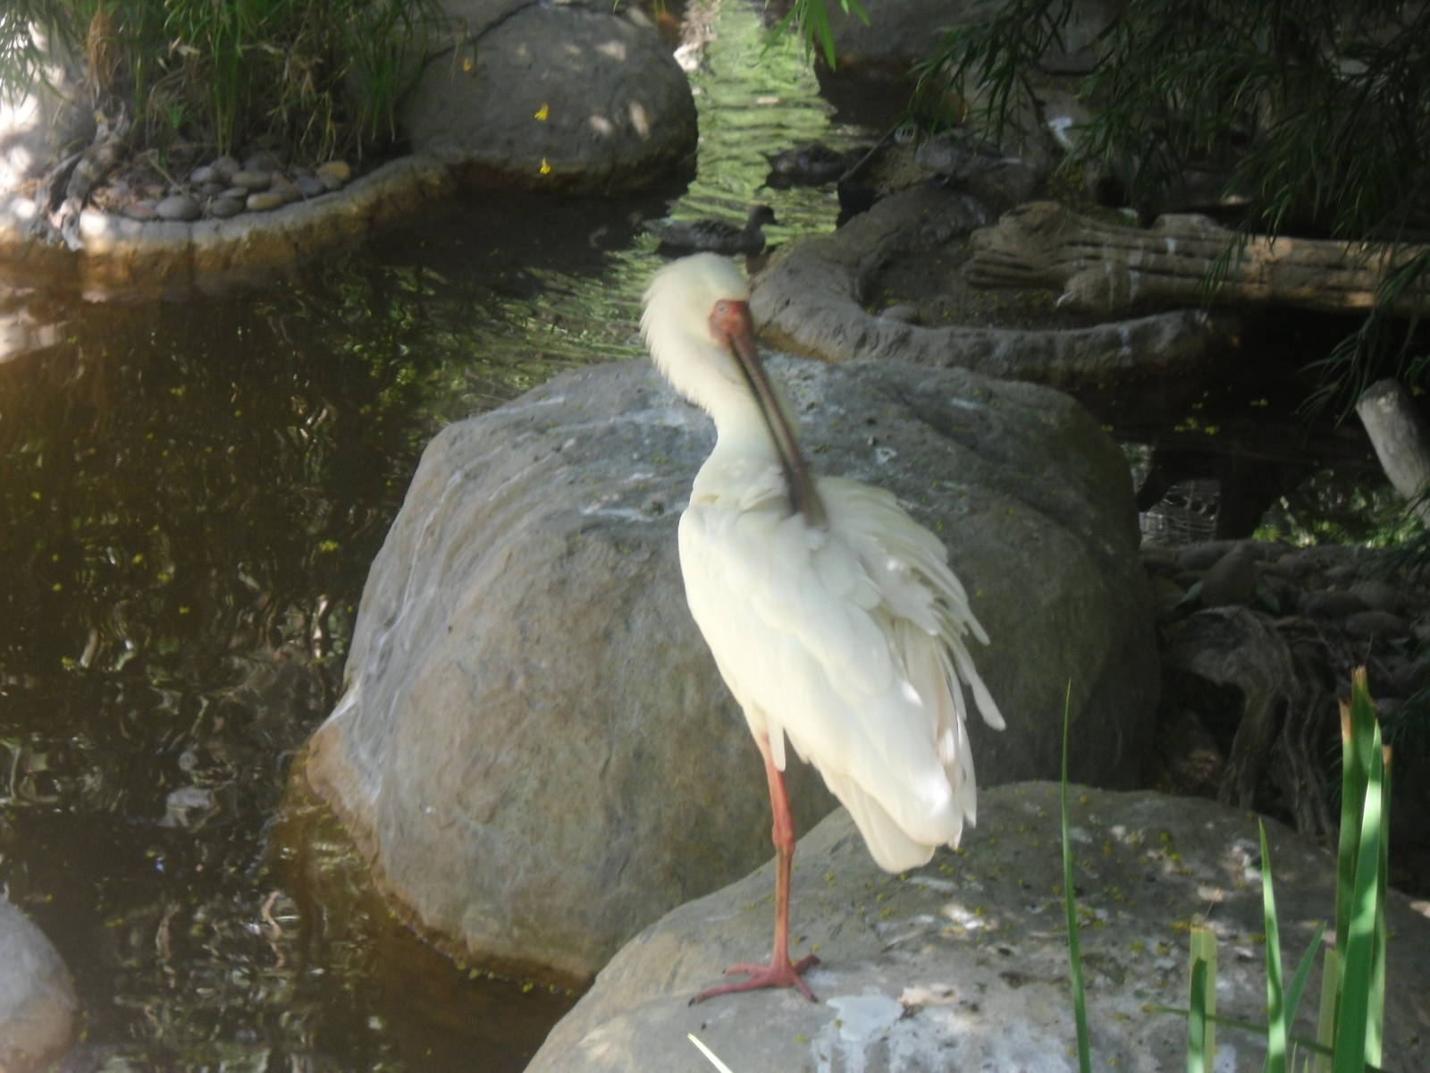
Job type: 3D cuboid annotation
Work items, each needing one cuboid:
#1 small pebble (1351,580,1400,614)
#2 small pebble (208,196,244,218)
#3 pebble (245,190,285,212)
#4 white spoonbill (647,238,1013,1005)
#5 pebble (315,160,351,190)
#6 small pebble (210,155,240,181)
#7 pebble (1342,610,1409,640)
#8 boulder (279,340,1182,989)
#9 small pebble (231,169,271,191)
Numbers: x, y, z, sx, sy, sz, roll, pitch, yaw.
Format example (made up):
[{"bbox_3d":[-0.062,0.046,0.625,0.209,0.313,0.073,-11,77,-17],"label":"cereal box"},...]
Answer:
[{"bbox_3d":[1.040,0.099,6.000,0.092,0.057,0.078,0,14,0],"label":"small pebble"},{"bbox_3d":[-1.325,-0.892,10.300,0.097,0.060,0.082,0,14,0],"label":"small pebble"},{"bbox_3d":[-1.230,-0.917,10.400,0.110,0.057,0.093,0,14,0],"label":"pebble"},{"bbox_3d":[0.103,0.081,3.627,0.340,0.715,0.240,-2,14,-10],"label":"white spoonbill"},{"bbox_3d":[-1.074,-1.018,10.700,0.101,0.082,0.086,0,14,0],"label":"pebble"},{"bbox_3d":[-1.387,-1.041,10.800,0.092,0.086,0.078,0,14,0],"label":"small pebble"},{"bbox_3d":[1.016,0.136,5.850,0.102,0.042,0.086,0,14,0],"label":"pebble"},{"bbox_3d":[0.025,0.115,5.615,1.300,0.670,1.250,0,14,0],"label":"boulder"},{"bbox_3d":[-1.299,-0.999,10.650,0.110,0.059,0.093,0,14,0],"label":"small pebble"}]

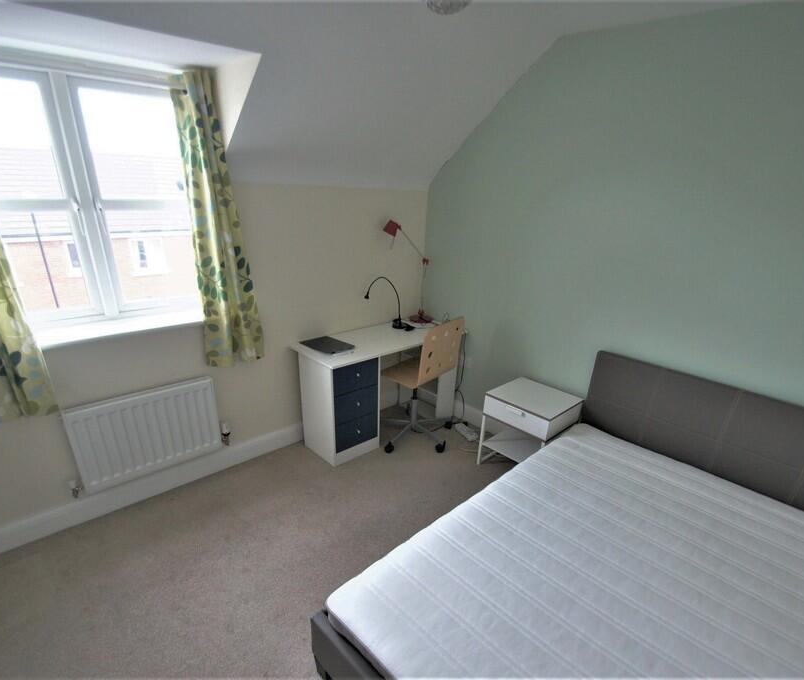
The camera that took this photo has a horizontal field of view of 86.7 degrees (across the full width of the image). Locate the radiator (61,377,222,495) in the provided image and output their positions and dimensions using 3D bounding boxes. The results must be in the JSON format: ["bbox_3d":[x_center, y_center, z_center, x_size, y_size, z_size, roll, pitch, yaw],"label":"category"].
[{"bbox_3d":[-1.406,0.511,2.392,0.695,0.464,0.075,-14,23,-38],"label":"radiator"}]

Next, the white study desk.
[{"bbox_3d":[-0.131,0.338,3.177,1.188,0.748,0.541,-14,23,-38],"label":"white study desk"}]

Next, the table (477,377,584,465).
[{"bbox_3d":[0.820,0.607,2.724,0.398,0.533,0.465,-14,23,-38],"label":"table"}]

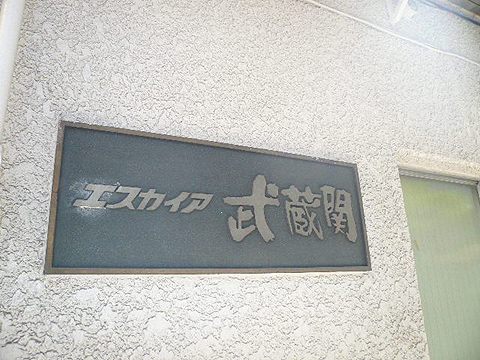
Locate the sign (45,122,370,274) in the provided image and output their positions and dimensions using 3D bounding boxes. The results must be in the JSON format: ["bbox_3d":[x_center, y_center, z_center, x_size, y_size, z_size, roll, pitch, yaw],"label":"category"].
[{"bbox_3d":[-0.015,0.086,1.210,1.030,0.396,0.030,6,-19,-26],"label":"sign"}]

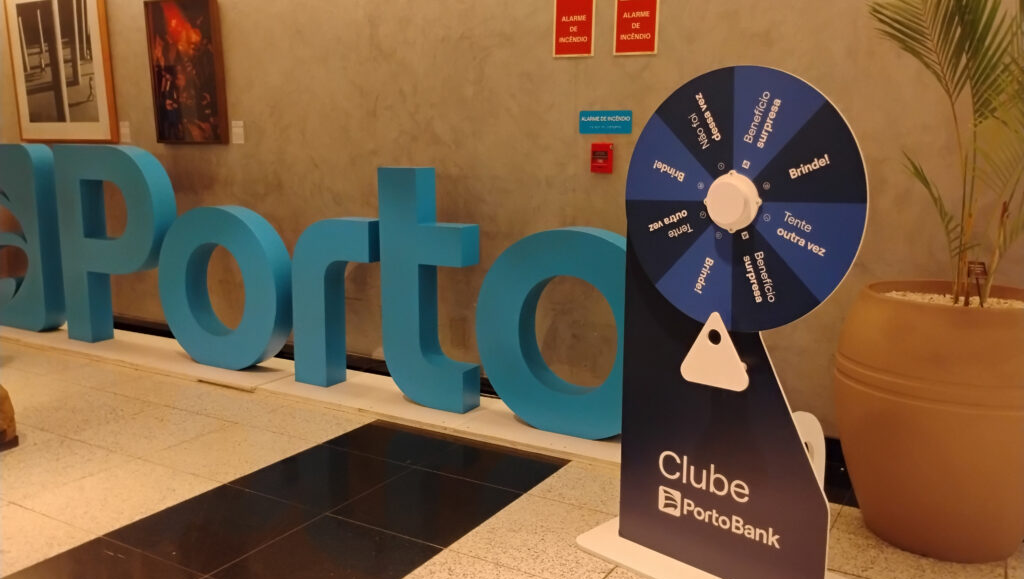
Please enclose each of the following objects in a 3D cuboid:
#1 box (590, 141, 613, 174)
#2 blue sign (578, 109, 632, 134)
[{"bbox_3d":[0.400,-0.580,3.659,0.080,0.126,0.050,6,11,30],"label":"box"},{"bbox_3d":[0.411,-0.734,3.652,0.249,0.099,0.008,6,11,30],"label":"blue sign"}]

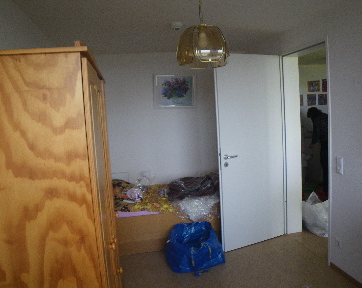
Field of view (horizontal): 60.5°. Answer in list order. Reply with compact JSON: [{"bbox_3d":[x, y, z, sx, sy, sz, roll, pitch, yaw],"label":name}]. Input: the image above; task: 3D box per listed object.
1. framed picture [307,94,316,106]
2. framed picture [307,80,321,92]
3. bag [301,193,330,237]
[{"bbox_3d":[2.535,-0.843,6.003,0.185,0.215,0.025,-5,6,-11],"label":"framed picture"},{"bbox_3d":[2.571,-1.105,5.987,0.260,0.215,0.025,-5,6,-11],"label":"framed picture"},{"bbox_3d":[1.704,0.834,3.757,0.450,0.450,0.420,-5,6,-11],"label":"bag"}]

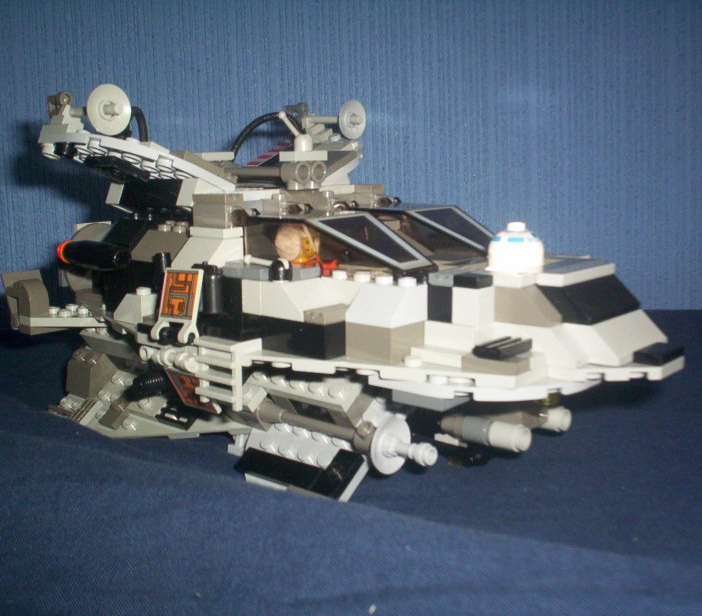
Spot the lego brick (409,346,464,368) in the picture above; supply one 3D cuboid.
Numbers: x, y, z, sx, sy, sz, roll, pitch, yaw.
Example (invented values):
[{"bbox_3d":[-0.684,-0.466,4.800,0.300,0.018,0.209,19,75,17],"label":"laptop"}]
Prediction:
[{"bbox_3d":[0.025,0.012,0.238,0.016,0.003,0.008,7,13,39],"label":"lego brick"}]

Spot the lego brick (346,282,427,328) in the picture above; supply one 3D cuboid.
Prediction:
[{"bbox_3d":[0.010,-0.001,0.243,0.016,0.010,0.016,7,12,39],"label":"lego brick"}]

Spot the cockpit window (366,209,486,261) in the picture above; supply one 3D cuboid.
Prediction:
[{"bbox_3d":[0.030,-0.025,0.307,0.054,0.016,0.032,7,12,39],"label":"cockpit window"}]

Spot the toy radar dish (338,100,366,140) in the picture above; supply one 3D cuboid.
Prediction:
[{"bbox_3d":[0.001,-0.077,0.367,0.005,0.016,0.016,7,13,39],"label":"toy radar dish"}]

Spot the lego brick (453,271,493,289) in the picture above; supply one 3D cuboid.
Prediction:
[{"bbox_3d":[0.033,-0.007,0.238,0.008,0.003,0.008,7,12,39],"label":"lego brick"}]

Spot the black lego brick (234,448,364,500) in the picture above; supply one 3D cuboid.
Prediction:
[{"bbox_3d":[-0.016,0.047,0.270,0.040,0.003,0.016,7,40,39],"label":"black lego brick"}]

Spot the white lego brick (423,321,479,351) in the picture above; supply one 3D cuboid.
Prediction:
[{"bbox_3d":[0.029,0.008,0.244,0.016,0.010,0.008,7,12,39],"label":"white lego brick"}]

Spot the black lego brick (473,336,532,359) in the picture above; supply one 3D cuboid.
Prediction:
[{"bbox_3d":[0.039,0.010,0.230,0.008,0.003,0.015,7,13,39],"label":"black lego brick"}]

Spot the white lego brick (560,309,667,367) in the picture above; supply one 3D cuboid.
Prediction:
[{"bbox_3d":[0.072,0.007,0.244,0.016,0.010,0.032,7,13,39],"label":"white lego brick"}]

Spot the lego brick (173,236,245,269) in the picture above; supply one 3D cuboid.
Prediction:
[{"bbox_3d":[-0.046,-0.018,0.287,0.016,0.010,0.016,7,12,39],"label":"lego brick"}]

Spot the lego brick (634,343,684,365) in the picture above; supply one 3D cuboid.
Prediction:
[{"bbox_3d":[0.081,0.012,0.237,0.008,0.003,0.016,7,12,39],"label":"lego brick"}]

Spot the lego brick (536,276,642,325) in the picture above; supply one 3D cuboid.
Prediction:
[{"bbox_3d":[0.066,-0.003,0.248,0.016,0.010,0.032,7,13,39],"label":"lego brick"}]

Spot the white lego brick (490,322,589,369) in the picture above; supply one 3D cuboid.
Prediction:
[{"bbox_3d":[0.050,0.009,0.237,0.024,0.010,0.008,7,13,39],"label":"white lego brick"}]

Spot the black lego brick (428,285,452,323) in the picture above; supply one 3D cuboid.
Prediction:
[{"bbox_3d":[0.027,-0.002,0.245,0.008,0.010,0.008,7,12,39],"label":"black lego brick"}]

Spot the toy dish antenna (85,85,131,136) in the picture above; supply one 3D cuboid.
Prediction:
[{"bbox_3d":[-0.076,-0.062,0.281,0.005,0.016,0.016,7,12,39],"label":"toy dish antenna"}]

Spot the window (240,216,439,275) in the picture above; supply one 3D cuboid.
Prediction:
[{"bbox_3d":[-0.002,-0.019,0.271,0.056,0.016,0.032,7,13,39],"label":"window"}]

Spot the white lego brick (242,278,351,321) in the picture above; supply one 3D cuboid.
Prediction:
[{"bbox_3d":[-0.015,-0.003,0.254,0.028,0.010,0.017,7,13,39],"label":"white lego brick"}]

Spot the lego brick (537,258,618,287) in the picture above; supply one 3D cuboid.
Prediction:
[{"bbox_3d":[0.062,-0.010,0.250,0.009,0.003,0.032,7,13,39],"label":"lego brick"}]

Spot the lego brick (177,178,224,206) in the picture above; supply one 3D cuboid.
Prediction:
[{"bbox_3d":[-0.050,-0.037,0.311,0.008,0.010,0.016,7,-10,39],"label":"lego brick"}]

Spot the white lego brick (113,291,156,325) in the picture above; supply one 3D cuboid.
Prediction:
[{"bbox_3d":[-0.078,-0.001,0.328,0.016,0.010,0.008,7,13,39],"label":"white lego brick"}]

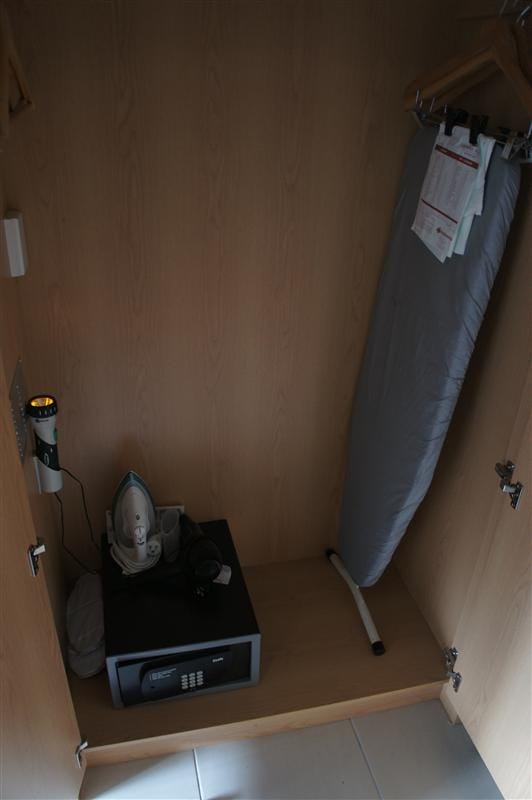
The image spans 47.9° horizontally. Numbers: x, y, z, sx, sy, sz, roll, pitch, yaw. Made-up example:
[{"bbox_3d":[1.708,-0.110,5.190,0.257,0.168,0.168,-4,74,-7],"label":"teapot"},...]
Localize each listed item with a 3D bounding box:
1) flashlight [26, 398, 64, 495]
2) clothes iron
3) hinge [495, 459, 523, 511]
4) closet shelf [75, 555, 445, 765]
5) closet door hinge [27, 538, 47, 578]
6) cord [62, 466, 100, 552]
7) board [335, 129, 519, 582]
[{"bbox_3d":[-0.493,0.105,1.357,0.070,0.245,0.066,-4,30,-13],"label":"flashlight"},{"bbox_3d":[-0.335,0.303,1.523,0.120,0.260,0.120,-4,24,-13],"label":"clothes iron"},{"bbox_3d":[0.491,0.170,1.206,0.032,0.052,0.080,-4,30,-13],"label":"hinge"},{"bbox_3d":[-0.033,0.656,1.628,0.950,0.076,0.500,-4,30,-13],"label":"closet shelf"},{"bbox_3d":[-0.375,0.255,0.983,0.030,0.052,0.055,-4,30,-13],"label":"closet door hinge"},{"bbox_3d":[-0.470,0.282,1.523,0.080,0.340,0.090,-4,30,-13],"label":"cord"},{"bbox_3d":[0.316,0.005,1.400,0.060,1.180,0.350,-4,31,-16],"label":"board"}]

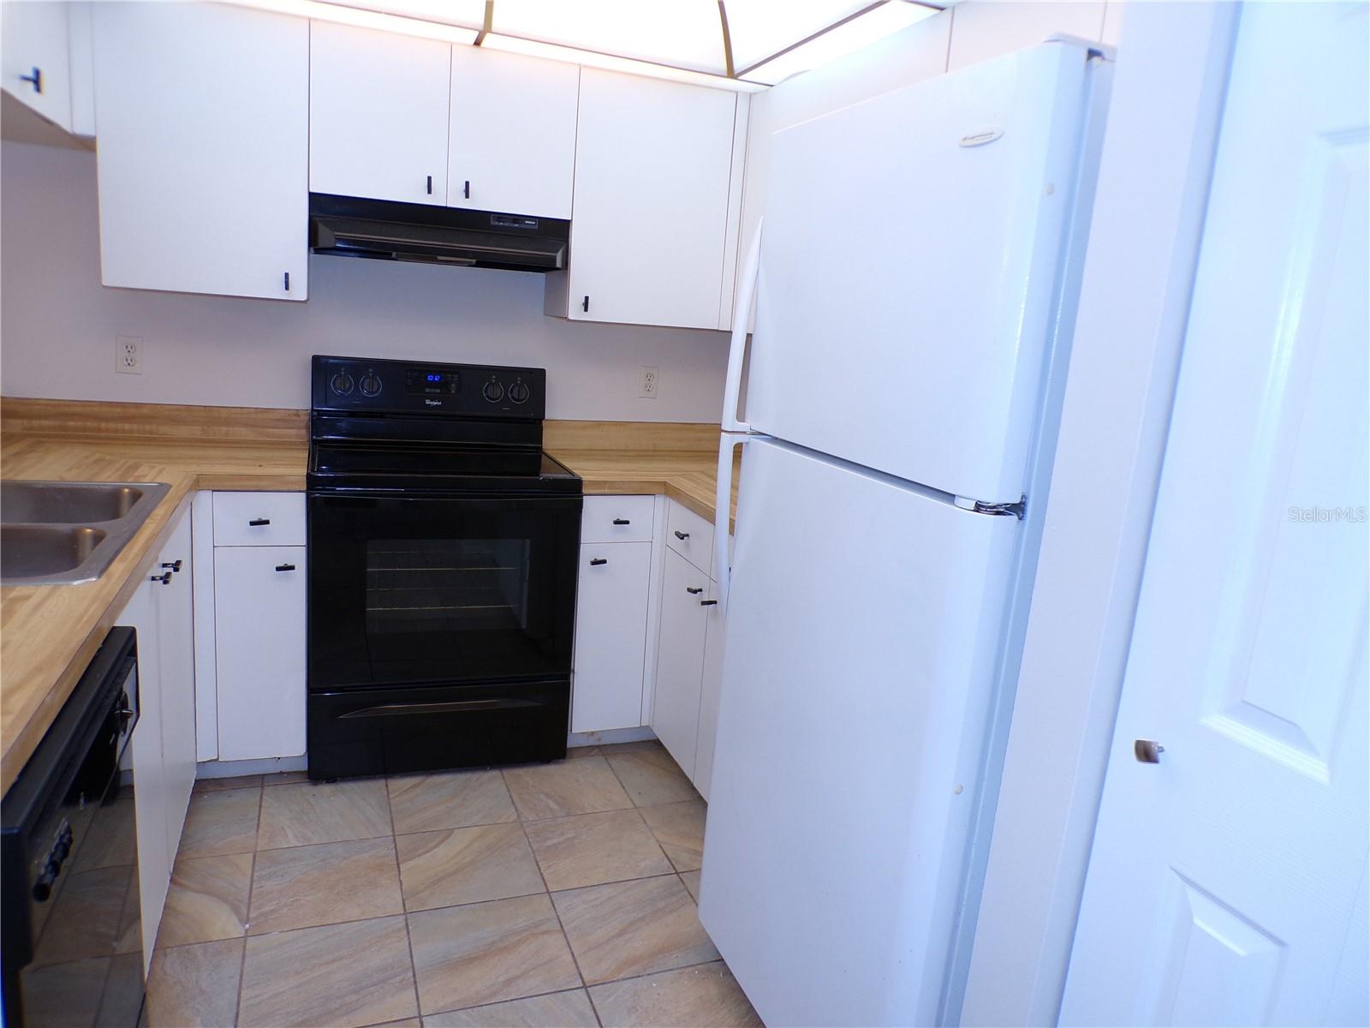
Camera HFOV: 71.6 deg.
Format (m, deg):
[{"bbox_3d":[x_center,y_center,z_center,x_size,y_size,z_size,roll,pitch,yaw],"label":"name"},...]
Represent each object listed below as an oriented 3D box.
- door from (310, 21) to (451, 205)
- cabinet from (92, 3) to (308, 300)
[{"bbox_3d":[-0.868,-1.136,2.715,0.379,0.452,0.040,0,12,-20],"label":"door"},{"bbox_3d":[-1.359,-1.024,2.743,0.520,0.756,0.338,0,12,-20],"label":"cabinet"}]

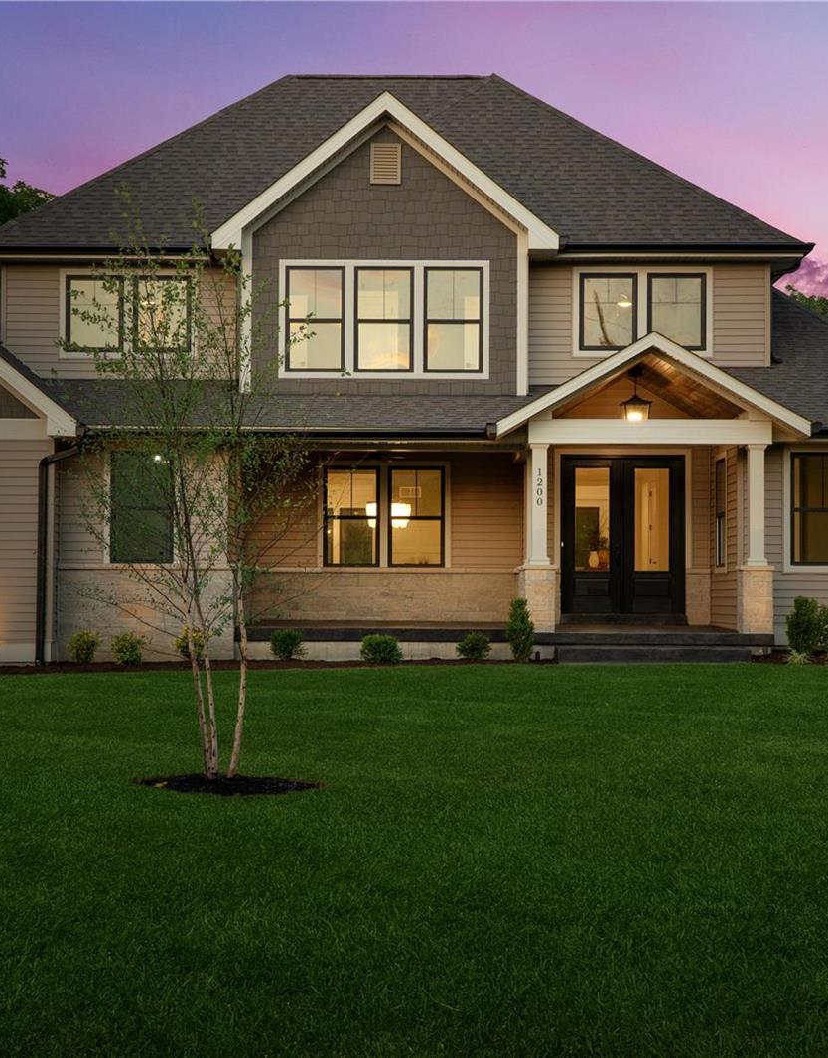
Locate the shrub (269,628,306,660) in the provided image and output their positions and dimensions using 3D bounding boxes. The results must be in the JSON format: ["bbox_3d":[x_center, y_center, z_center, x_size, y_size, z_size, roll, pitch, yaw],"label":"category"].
[{"bbox_3d":[-1.775,1.627,24.800,0.480,0.448,0.460,0,-2,0],"label":"shrub"}]

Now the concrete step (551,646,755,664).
[{"bbox_3d":[3.238,1.718,24.025,2.590,0.177,0.650,0,-2,0],"label":"concrete step"}]

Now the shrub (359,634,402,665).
[{"bbox_3d":[-0.451,1.675,24.450,0.576,0.411,0.550,0,-2,0],"label":"shrub"}]

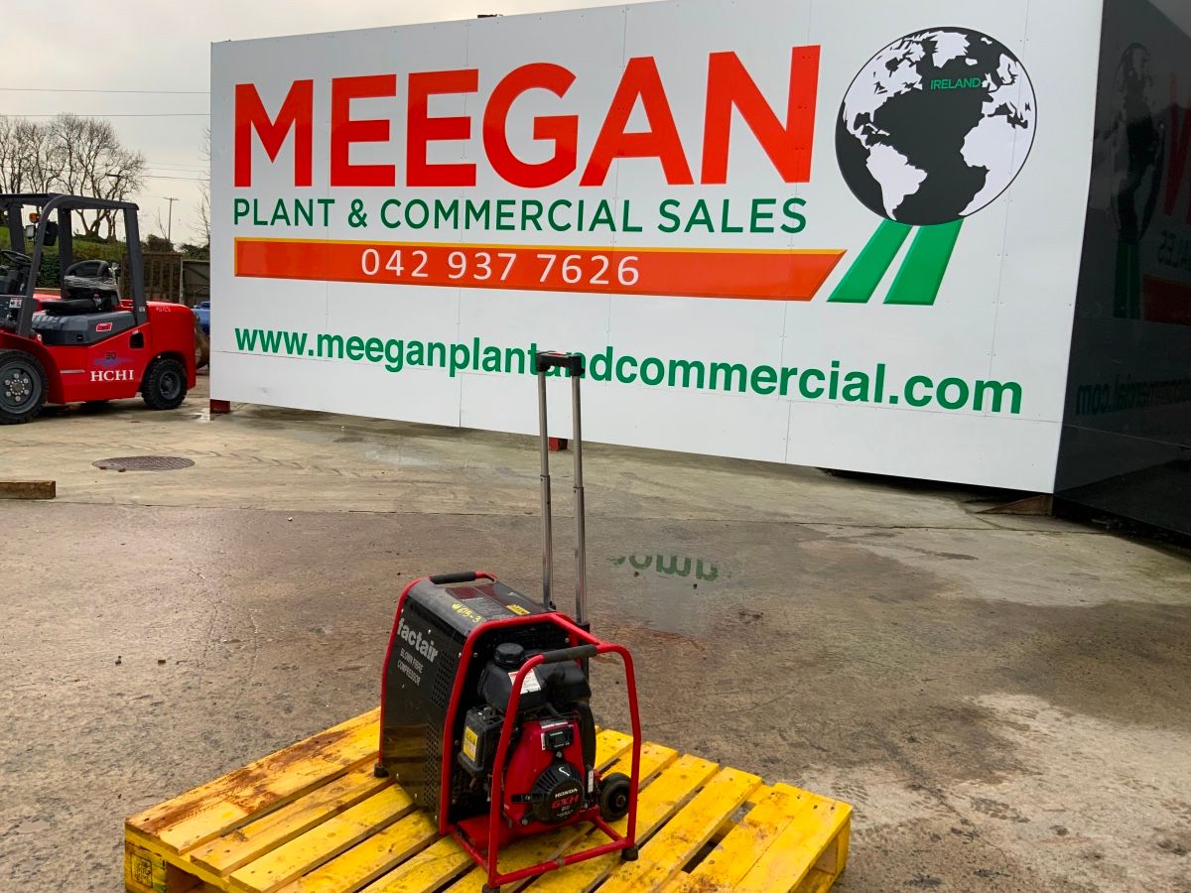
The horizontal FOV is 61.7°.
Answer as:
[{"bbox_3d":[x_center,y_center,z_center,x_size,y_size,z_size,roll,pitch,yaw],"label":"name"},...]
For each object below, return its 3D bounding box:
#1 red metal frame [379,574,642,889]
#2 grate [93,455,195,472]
[{"bbox_3d":[-0.196,0.555,2.102,0.322,0.455,0.555,-2,10,-33],"label":"red metal frame"},{"bbox_3d":[-3.233,0.136,7.152,0.668,0.030,0.668,3,8,0],"label":"grate"}]

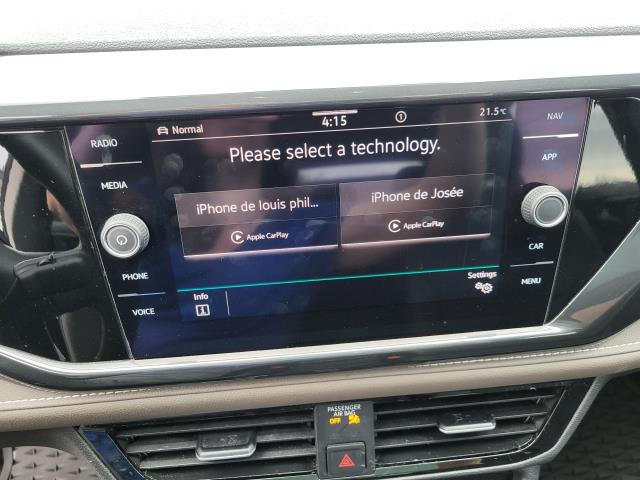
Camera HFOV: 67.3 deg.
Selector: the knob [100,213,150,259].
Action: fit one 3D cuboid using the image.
[{"bbox_3d":[-0.096,-0.001,0.235,0.021,0.021,0.012,-4,19,-3],"label":"knob"}]

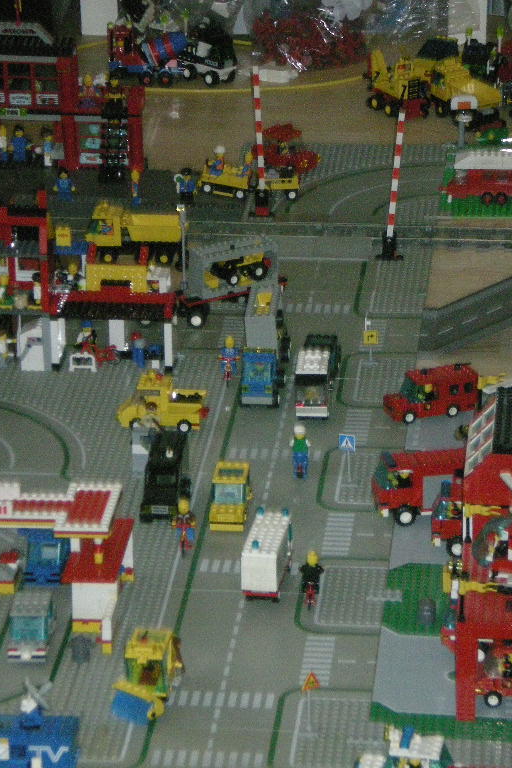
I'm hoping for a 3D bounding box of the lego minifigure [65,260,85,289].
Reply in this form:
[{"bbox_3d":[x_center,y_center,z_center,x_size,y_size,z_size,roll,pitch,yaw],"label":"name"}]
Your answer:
[{"bbox_3d":[-0.192,-0.112,3.567,0.024,0.041,0.015,18,29,37],"label":"lego minifigure"}]

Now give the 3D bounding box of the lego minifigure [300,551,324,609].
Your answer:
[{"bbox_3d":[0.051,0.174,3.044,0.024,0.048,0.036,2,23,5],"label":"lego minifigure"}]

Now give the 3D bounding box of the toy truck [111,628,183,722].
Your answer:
[{"bbox_3d":[-0.090,0.243,2.821,0.048,0.050,0.079,5,23,13],"label":"toy truck"}]

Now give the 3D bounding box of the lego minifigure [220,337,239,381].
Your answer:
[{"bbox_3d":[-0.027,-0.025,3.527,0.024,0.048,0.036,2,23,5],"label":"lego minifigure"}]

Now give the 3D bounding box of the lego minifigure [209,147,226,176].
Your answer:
[{"bbox_3d":[-0.046,-0.265,4.002,0.023,0.032,0.021,8,23,19],"label":"lego minifigure"}]

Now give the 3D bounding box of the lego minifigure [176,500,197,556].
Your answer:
[{"bbox_3d":[-0.064,0.130,3.083,0.023,0.046,0.038,2,22,5],"label":"lego minifigure"}]

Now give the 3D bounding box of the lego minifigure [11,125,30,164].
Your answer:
[{"bbox_3d":[-0.288,-0.291,4.125,0.026,0.042,0.016,2,22,5],"label":"lego minifigure"}]

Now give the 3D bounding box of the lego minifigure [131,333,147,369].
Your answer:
[{"bbox_3d":[-0.121,-0.037,3.503,0.016,0.039,0.020,15,27,33],"label":"lego minifigure"}]

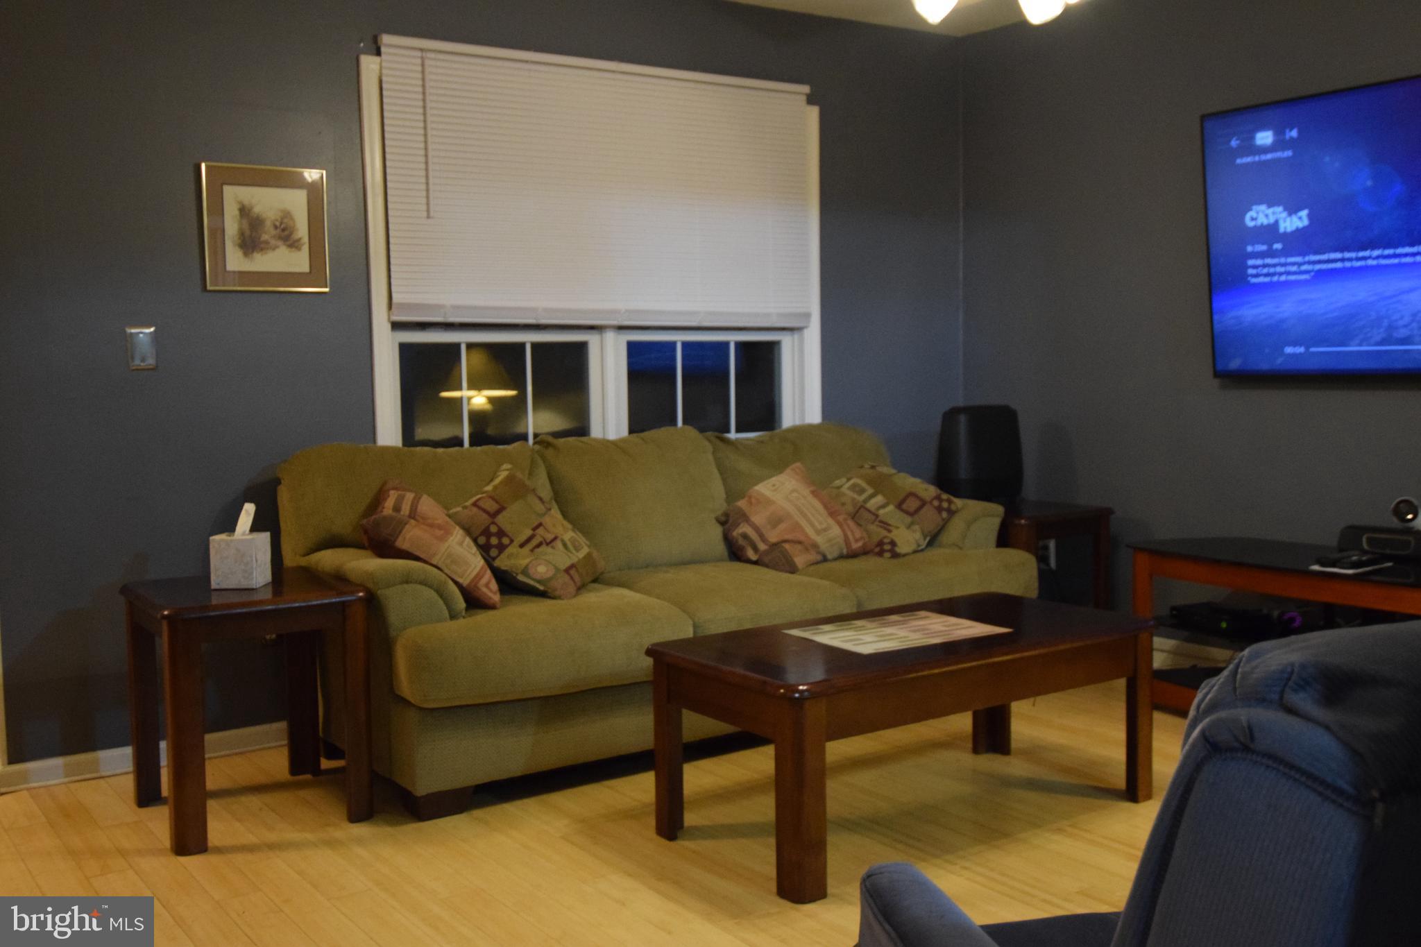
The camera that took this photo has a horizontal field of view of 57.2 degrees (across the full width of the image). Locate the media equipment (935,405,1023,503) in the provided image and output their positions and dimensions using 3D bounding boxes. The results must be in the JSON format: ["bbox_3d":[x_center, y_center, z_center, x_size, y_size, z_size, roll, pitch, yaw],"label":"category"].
[{"bbox_3d":[0.984,-0.060,4.800,0.305,0.370,0.250,-1,5,4],"label":"media equipment"}]

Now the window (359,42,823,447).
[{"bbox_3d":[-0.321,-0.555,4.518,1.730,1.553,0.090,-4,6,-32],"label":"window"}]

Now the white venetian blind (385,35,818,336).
[{"bbox_3d":[-0.312,-0.941,4.439,1.633,0.885,0.055,-4,6,-32],"label":"white venetian blind"}]

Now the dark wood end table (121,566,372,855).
[{"bbox_3d":[-1.207,0.584,3.386,0.505,0.588,0.540,-4,6,-32],"label":"dark wood end table"}]

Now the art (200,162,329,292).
[{"bbox_3d":[-1.308,-0.722,3.853,0.352,0.362,0.025,-4,6,-32],"label":"art"}]

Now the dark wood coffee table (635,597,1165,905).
[{"bbox_3d":[0.493,0.625,3.245,1.185,0.467,0.580,-4,6,-32],"label":"dark wood coffee table"}]

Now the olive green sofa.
[{"bbox_3d":[-0.086,0.328,4.108,2.290,0.935,0.900,-4,6,-32],"label":"olive green sofa"}]

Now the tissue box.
[{"bbox_3d":[-1.213,0.224,3.365,0.117,0.134,0.112,-1,5,2],"label":"tissue box"}]

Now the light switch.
[{"bbox_3d":[-1.614,-0.354,3.693,0.073,0.121,0.010,-4,6,-32],"label":"light switch"}]

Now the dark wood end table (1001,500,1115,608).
[{"bbox_3d":[1.111,0.424,4.762,0.505,0.588,0.540,-4,6,-32],"label":"dark wood end table"}]

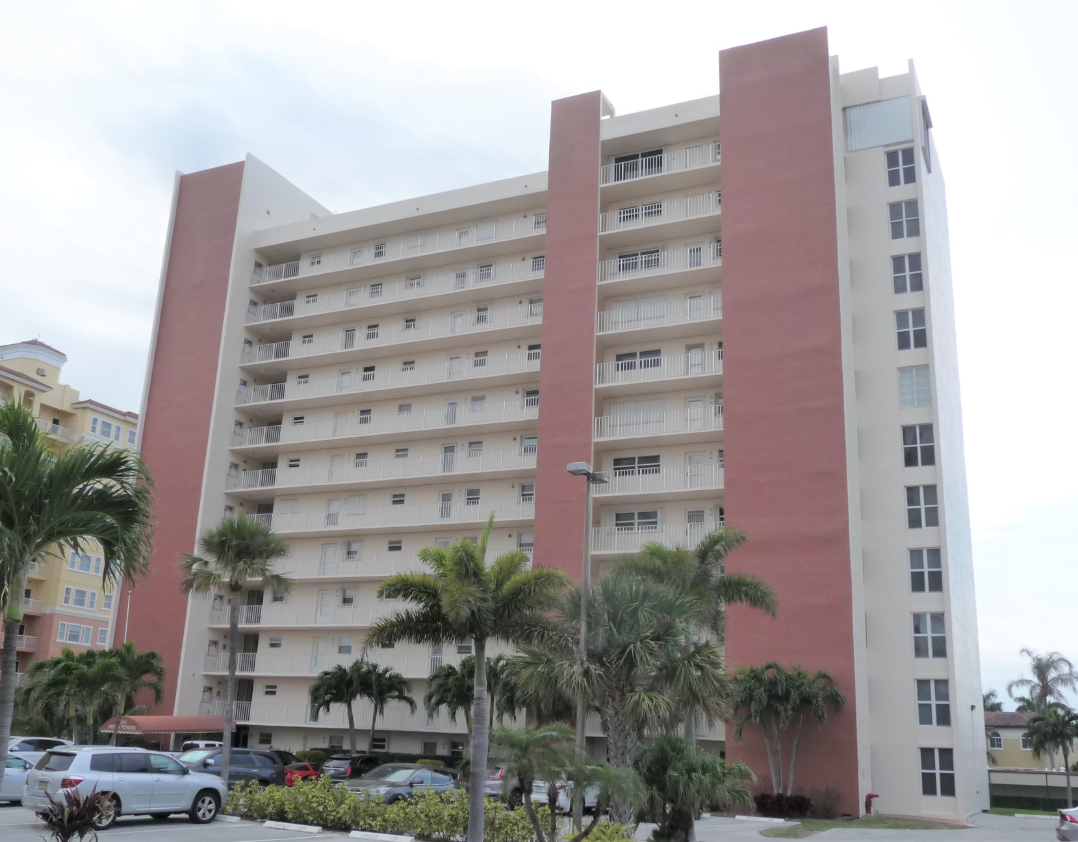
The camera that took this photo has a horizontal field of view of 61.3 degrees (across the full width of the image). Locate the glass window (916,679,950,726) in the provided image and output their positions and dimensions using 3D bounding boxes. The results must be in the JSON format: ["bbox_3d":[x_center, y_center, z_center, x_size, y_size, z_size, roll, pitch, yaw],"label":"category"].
[{"bbox_3d":[16.050,11.481,36.956,1.260,1.850,0.120,-6,-18,25],"label":"glass window"}]

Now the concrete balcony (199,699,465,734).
[{"bbox_3d":[-11.226,16.574,51.039,19.364,1.391,1.751,-4,-17,22],"label":"concrete balcony"}]

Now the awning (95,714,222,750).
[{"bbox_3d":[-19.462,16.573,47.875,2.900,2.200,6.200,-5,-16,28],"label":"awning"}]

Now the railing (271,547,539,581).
[{"bbox_3d":[-8.582,8.042,51.309,18.334,1.133,0.103,-4,-17,22],"label":"railing"}]

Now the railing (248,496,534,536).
[{"bbox_3d":[-8.994,5.697,52.175,19.691,1.180,1.700,-4,-15,23],"label":"railing"}]

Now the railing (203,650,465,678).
[{"bbox_3d":[-11.478,13.646,51.101,19.364,1.133,0.103,-4,-17,22],"label":"railing"}]

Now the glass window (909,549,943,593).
[{"bbox_3d":[16.388,6.336,38.476,1.280,1.780,0.120,-4,-15,23],"label":"glass window"}]

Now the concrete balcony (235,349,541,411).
[{"bbox_3d":[-8.750,-2.015,51.884,19.992,1.120,1.650,-5,-18,22],"label":"concrete balcony"}]

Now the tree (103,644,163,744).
[{"bbox_3d":[-21.296,14.979,47.509,3.171,6.680,3.106,9,-17,-22],"label":"tree"}]

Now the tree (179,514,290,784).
[{"bbox_3d":[-9.602,7.357,28.630,3.384,9.097,3.315,7,-17,-17],"label":"tree"}]

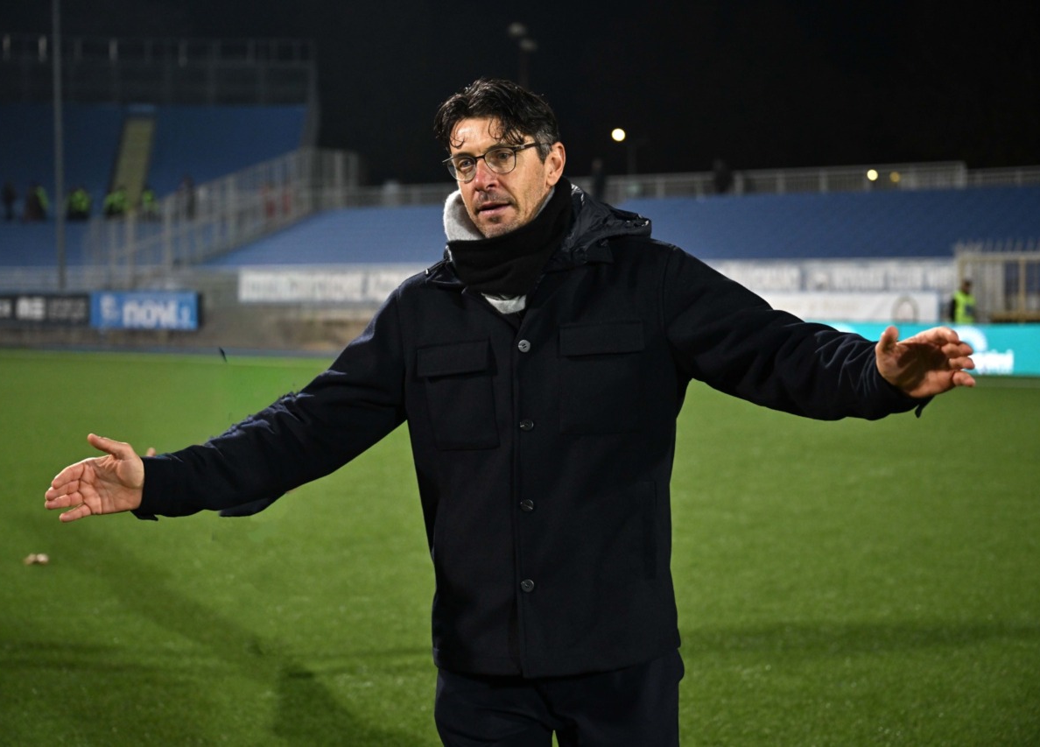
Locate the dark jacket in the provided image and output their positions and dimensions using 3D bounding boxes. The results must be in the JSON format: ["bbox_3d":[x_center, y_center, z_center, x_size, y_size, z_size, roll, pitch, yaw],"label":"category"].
[{"bbox_3d":[0.032,0.077,2.536,1.130,0.760,0.460,1,3,13],"label":"dark jacket"}]

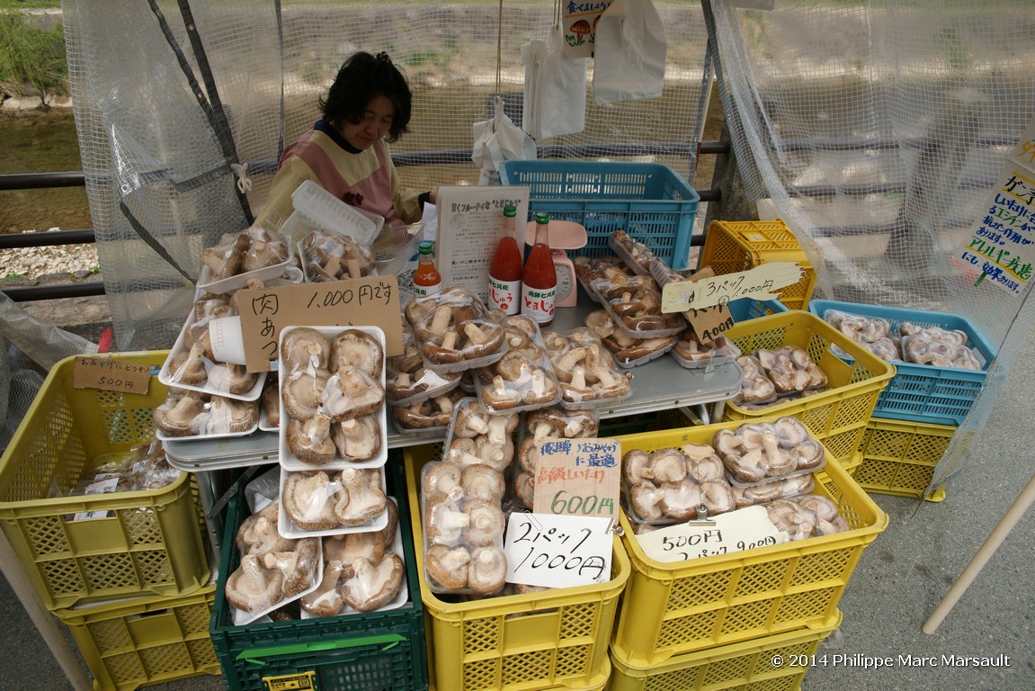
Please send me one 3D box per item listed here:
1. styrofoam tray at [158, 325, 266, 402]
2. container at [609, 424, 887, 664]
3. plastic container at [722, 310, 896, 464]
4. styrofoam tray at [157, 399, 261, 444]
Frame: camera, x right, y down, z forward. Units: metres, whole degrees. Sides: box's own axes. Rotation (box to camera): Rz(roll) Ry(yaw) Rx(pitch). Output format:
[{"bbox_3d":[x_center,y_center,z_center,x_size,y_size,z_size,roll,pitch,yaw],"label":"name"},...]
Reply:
[{"bbox_3d":[-0.585,-0.004,1.390,0.187,0.068,0.245,12,46,-10],"label":"styrofoam tray"},{"bbox_3d":[0.429,0.409,1.489,0.520,0.303,0.363,-6,33,-12],"label":"container"},{"bbox_3d":[0.644,0.158,1.827,0.520,0.303,0.363,-12,35,-21],"label":"plastic container"},{"bbox_3d":[-0.606,0.095,1.400,0.187,0.070,0.240,-4,33,-10],"label":"styrofoam tray"}]

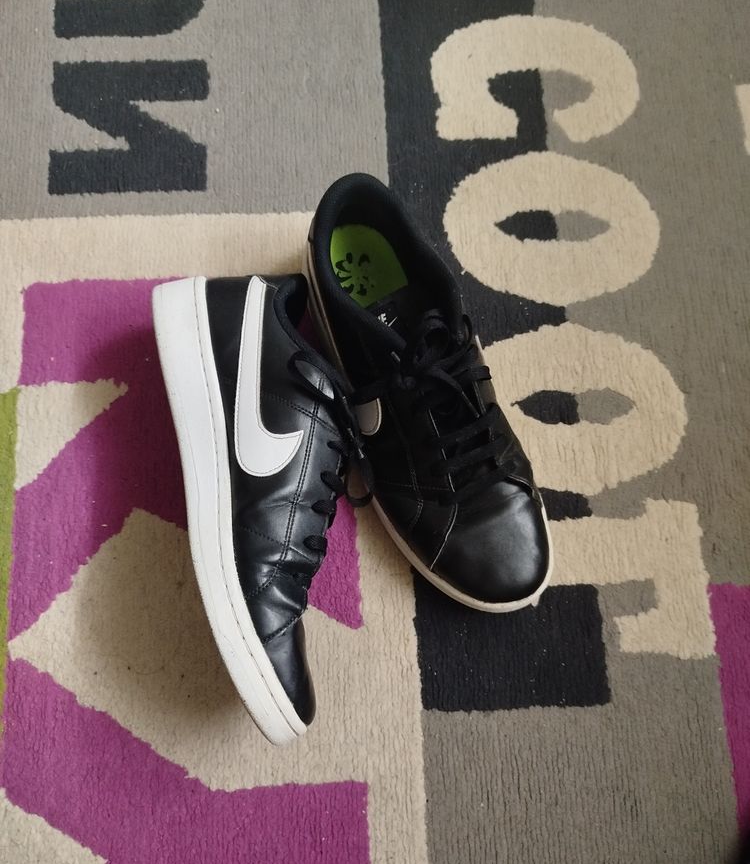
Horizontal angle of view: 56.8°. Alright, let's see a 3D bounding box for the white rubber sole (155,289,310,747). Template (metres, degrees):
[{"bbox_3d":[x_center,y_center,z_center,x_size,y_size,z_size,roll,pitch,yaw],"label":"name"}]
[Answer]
[{"bbox_3d":[-0.089,0.038,0.422,0.043,0.108,0.294,-14,77,-8],"label":"white rubber sole"}]

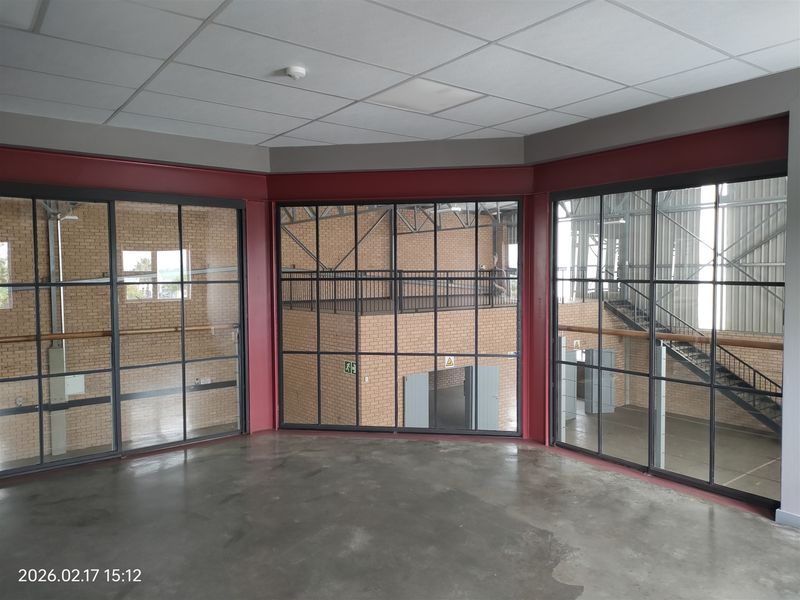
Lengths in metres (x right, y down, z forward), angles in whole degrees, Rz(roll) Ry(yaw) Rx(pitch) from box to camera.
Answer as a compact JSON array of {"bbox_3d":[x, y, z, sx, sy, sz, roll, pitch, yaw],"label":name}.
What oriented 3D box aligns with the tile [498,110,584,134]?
[{"bbox_3d":[1.038,-1.355,4.411,0.427,0.018,0.595,-2,3,-37],"label":"tile"}]

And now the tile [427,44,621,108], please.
[{"bbox_3d":[0.752,-1.308,3.441,1.195,0.018,0.595,-2,3,-37],"label":"tile"}]

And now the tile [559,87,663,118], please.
[{"bbox_3d":[1.401,-1.335,3.934,0.427,0.018,0.595,-2,3,-37],"label":"tile"}]

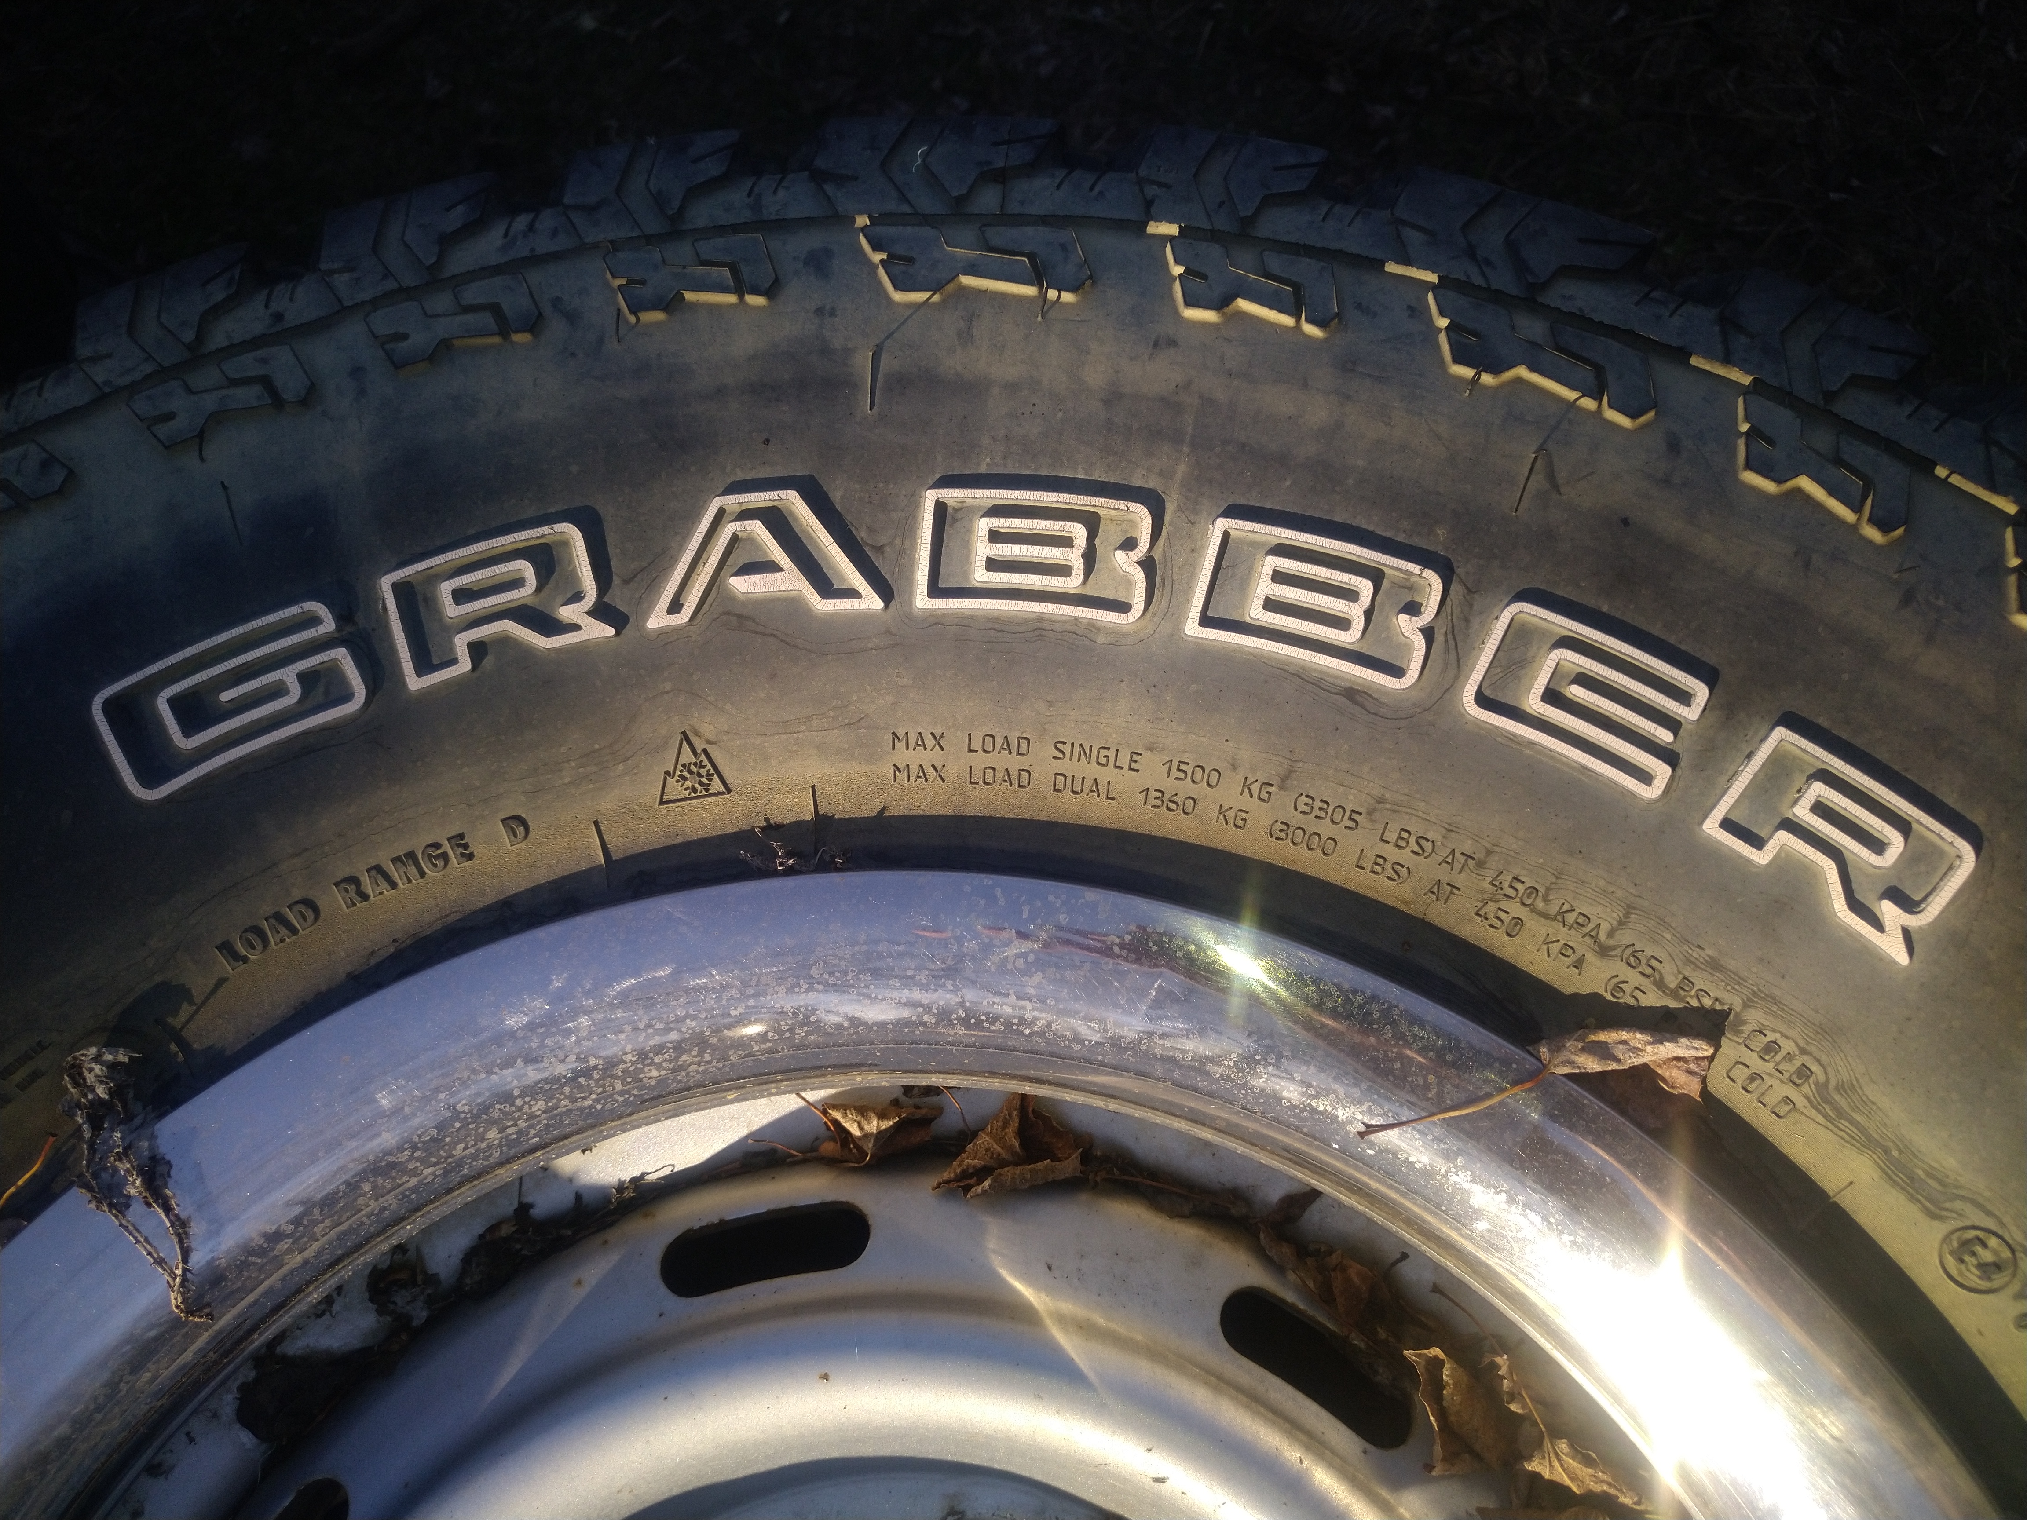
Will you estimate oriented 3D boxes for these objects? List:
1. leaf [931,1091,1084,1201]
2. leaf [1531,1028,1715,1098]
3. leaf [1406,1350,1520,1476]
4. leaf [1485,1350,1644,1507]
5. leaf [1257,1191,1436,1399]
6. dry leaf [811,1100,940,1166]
[{"bbox_3d":[-0.002,0.082,0.287,0.033,0.026,0.019,-11,71,-2],"label":"leaf"},{"bbox_3d":[0.108,0.052,0.240,0.032,0.012,0.011,10,72,5],"label":"leaf"},{"bbox_3d":[0.090,0.131,0.272,0.016,0.022,0.023,-9,71,-2],"label":"leaf"},{"bbox_3d":[0.105,0.134,0.262,0.012,0.022,0.037,-39,74,-11],"label":"leaf"},{"bbox_3d":[0.071,0.109,0.280,0.015,0.022,0.043,-37,74,-11],"label":"leaf"},{"bbox_3d":[-0.030,0.081,0.290,0.029,0.020,0.012,1,71,2],"label":"dry leaf"}]

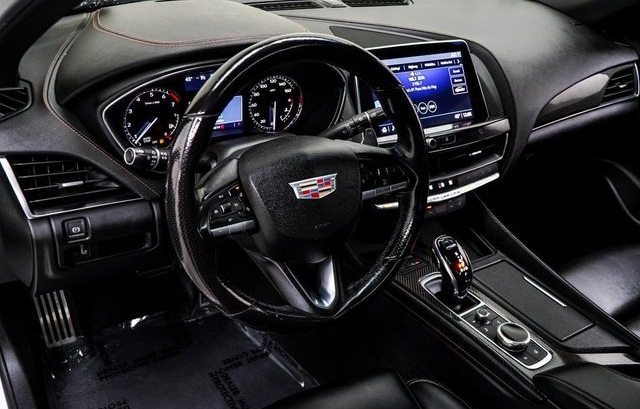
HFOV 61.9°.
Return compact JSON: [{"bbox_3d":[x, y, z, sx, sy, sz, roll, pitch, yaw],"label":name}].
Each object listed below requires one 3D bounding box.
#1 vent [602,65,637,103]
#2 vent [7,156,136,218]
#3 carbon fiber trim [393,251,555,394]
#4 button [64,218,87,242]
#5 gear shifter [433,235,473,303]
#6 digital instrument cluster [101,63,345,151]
[{"bbox_3d":[0.696,-0.278,1.233,0.125,0.070,0.040,-14,13,-30],"label":"vent"},{"bbox_3d":[-0.286,-0.030,0.639,0.145,0.072,0.040,-14,13,-30],"label":"vent"},{"bbox_3d":[0.246,0.173,0.850,0.105,0.028,0.310,-14,28,-30],"label":"carbon fiber trim"},{"bbox_3d":[-0.293,0.029,0.643,0.023,0.025,0.012,-14,26,-30],"label":"button"},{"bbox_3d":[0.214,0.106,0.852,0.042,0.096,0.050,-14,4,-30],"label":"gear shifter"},{"bbox_3d":[-0.131,-0.161,0.849,0.395,0.120,0.040,-14,11,-30],"label":"digital instrument cluster"}]

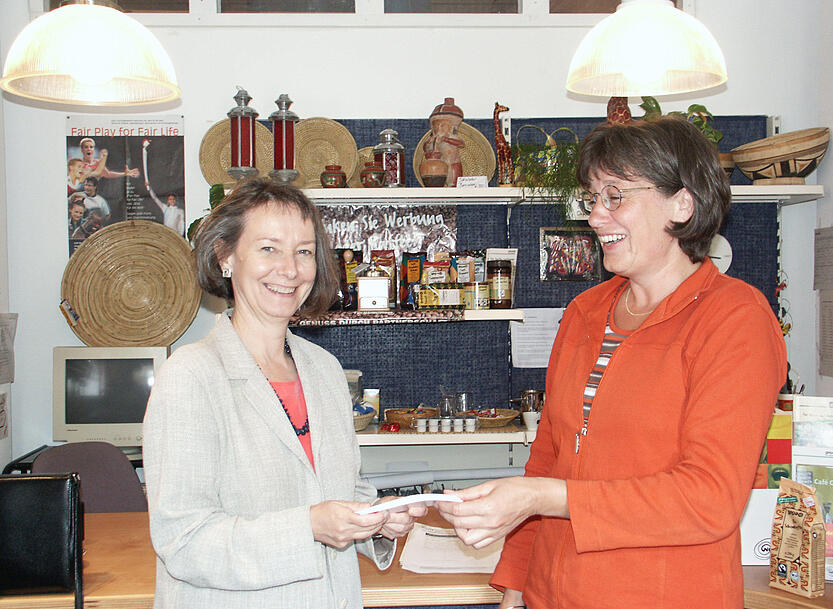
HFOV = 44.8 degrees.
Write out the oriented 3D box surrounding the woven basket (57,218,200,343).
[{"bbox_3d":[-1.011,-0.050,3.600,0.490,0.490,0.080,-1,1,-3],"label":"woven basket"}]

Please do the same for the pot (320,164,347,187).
[{"bbox_3d":[-0.283,-0.435,3.470,0.089,0.085,0.089,-1,1,-3],"label":"pot"}]

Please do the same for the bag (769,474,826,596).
[{"bbox_3d":[0.680,0.412,1.800,0.051,0.193,0.082,-1,1,-36],"label":"bag"}]

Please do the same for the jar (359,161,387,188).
[{"bbox_3d":[-0.147,-0.441,3.460,0.089,0.097,0.089,-1,1,0],"label":"jar"}]

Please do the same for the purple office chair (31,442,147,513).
[{"bbox_3d":[-0.925,0.890,2.900,0.570,0.950,0.580,-1,1,-19],"label":"purple office chair"}]

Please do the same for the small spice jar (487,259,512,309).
[{"bbox_3d":[0.289,-0.069,3.500,0.084,0.167,0.084,-1,1,0],"label":"small spice jar"}]

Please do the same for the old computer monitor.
[{"bbox_3d":[-0.985,0.318,3.400,0.362,0.365,0.380,-1,1,-5],"label":"old computer monitor"}]

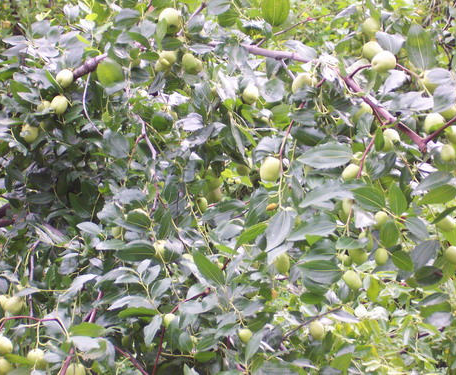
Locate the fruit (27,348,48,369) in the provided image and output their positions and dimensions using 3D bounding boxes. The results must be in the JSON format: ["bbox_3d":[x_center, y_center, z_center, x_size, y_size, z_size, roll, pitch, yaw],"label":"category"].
[{"bbox_3d":[-0.216,0.194,2.150,0.023,0.025,0.023,0,6,0],"label":"fruit"}]

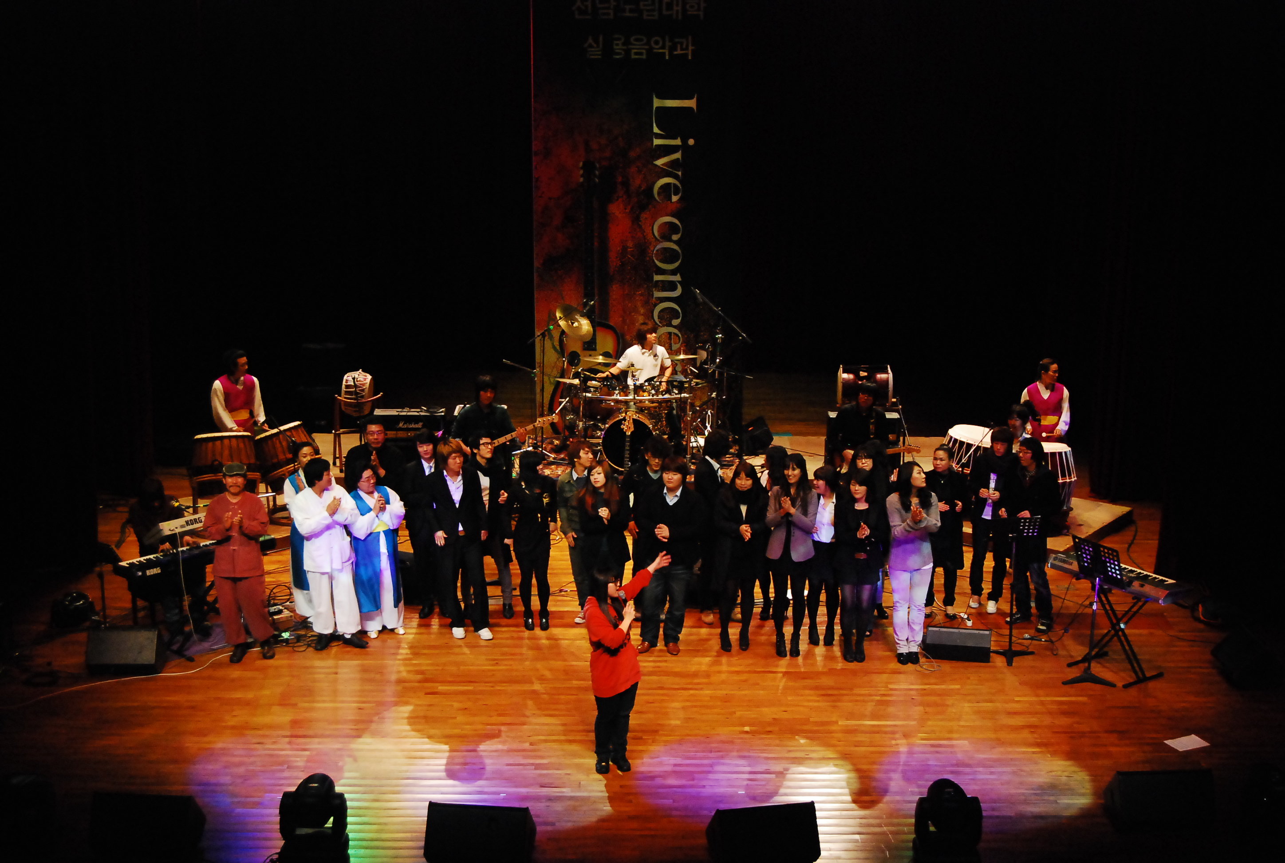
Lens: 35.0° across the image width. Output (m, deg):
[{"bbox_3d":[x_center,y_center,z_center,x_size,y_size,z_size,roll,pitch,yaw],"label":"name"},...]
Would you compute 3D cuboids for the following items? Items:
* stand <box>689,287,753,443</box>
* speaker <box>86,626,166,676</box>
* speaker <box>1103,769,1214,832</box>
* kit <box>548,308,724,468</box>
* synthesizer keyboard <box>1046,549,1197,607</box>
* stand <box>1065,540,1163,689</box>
[{"bbox_3d":[0.900,-0.743,23.558,0.680,1.880,0.550,0,15,0],"label":"stand"},{"bbox_3d":[-4.460,1.859,17.637,0.585,0.350,0.430,0,15,0],"label":"speaker"},{"bbox_3d":[3.717,2.634,14.695,0.660,0.430,0.455,-1,16,-4],"label":"speaker"},{"bbox_3d":[-0.080,-0.576,23.293,2.000,1.720,1.500,0,15,0],"label":"kit"},{"bbox_3d":[4.051,1.204,17.343,0.380,0.130,1.200,-13,20,-38],"label":"synthesizer keyboard"},{"bbox_3d":[3.857,1.507,17.318,0.460,1.200,0.520,-13,20,-38],"label":"stand"}]

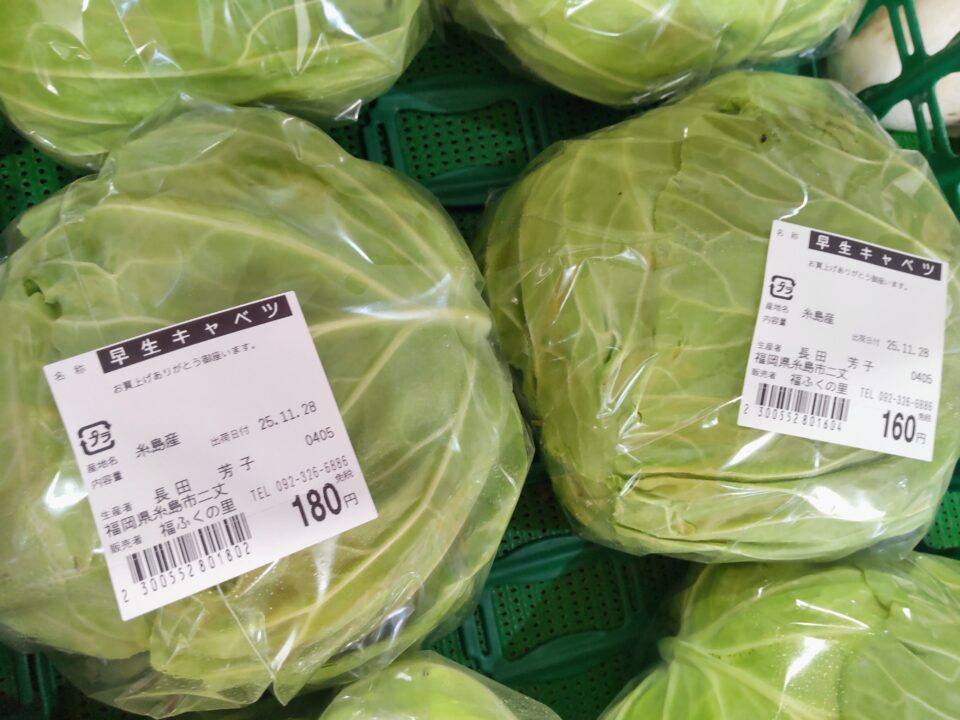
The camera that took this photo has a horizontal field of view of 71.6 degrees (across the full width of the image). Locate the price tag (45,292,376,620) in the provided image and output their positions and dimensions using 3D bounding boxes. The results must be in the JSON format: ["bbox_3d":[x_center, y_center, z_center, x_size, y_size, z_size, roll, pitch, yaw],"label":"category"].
[{"bbox_3d":[-0.057,0.018,0.142,0.053,0.003,0.054,-20,83,-16],"label":"price tag"}]

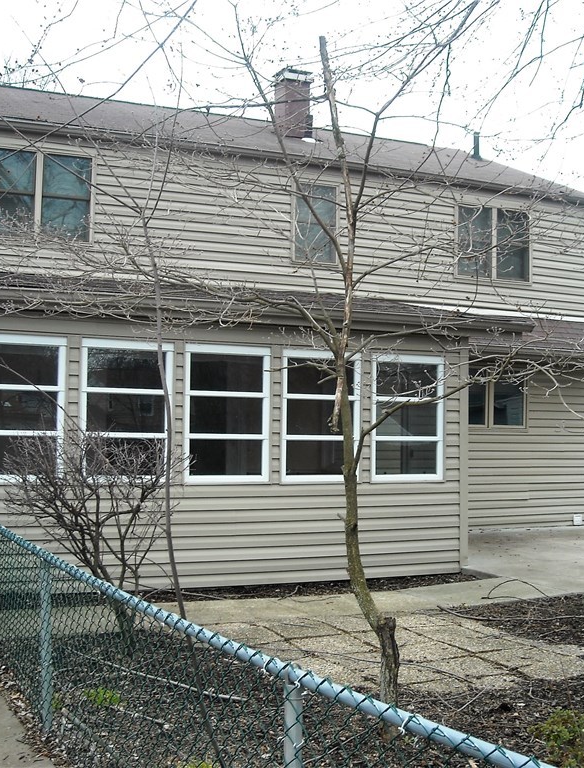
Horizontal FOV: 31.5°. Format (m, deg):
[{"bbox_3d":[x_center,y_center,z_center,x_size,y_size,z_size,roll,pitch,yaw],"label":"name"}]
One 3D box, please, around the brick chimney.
[{"bbox_3d":[0.007,-4.017,14.800,0.460,0.980,0.460,2,-3,-25],"label":"brick chimney"}]

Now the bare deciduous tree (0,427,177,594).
[{"bbox_3d":[-1.246,0.989,6.500,1.130,1.400,1.050,2,-3,-25],"label":"bare deciduous tree"}]

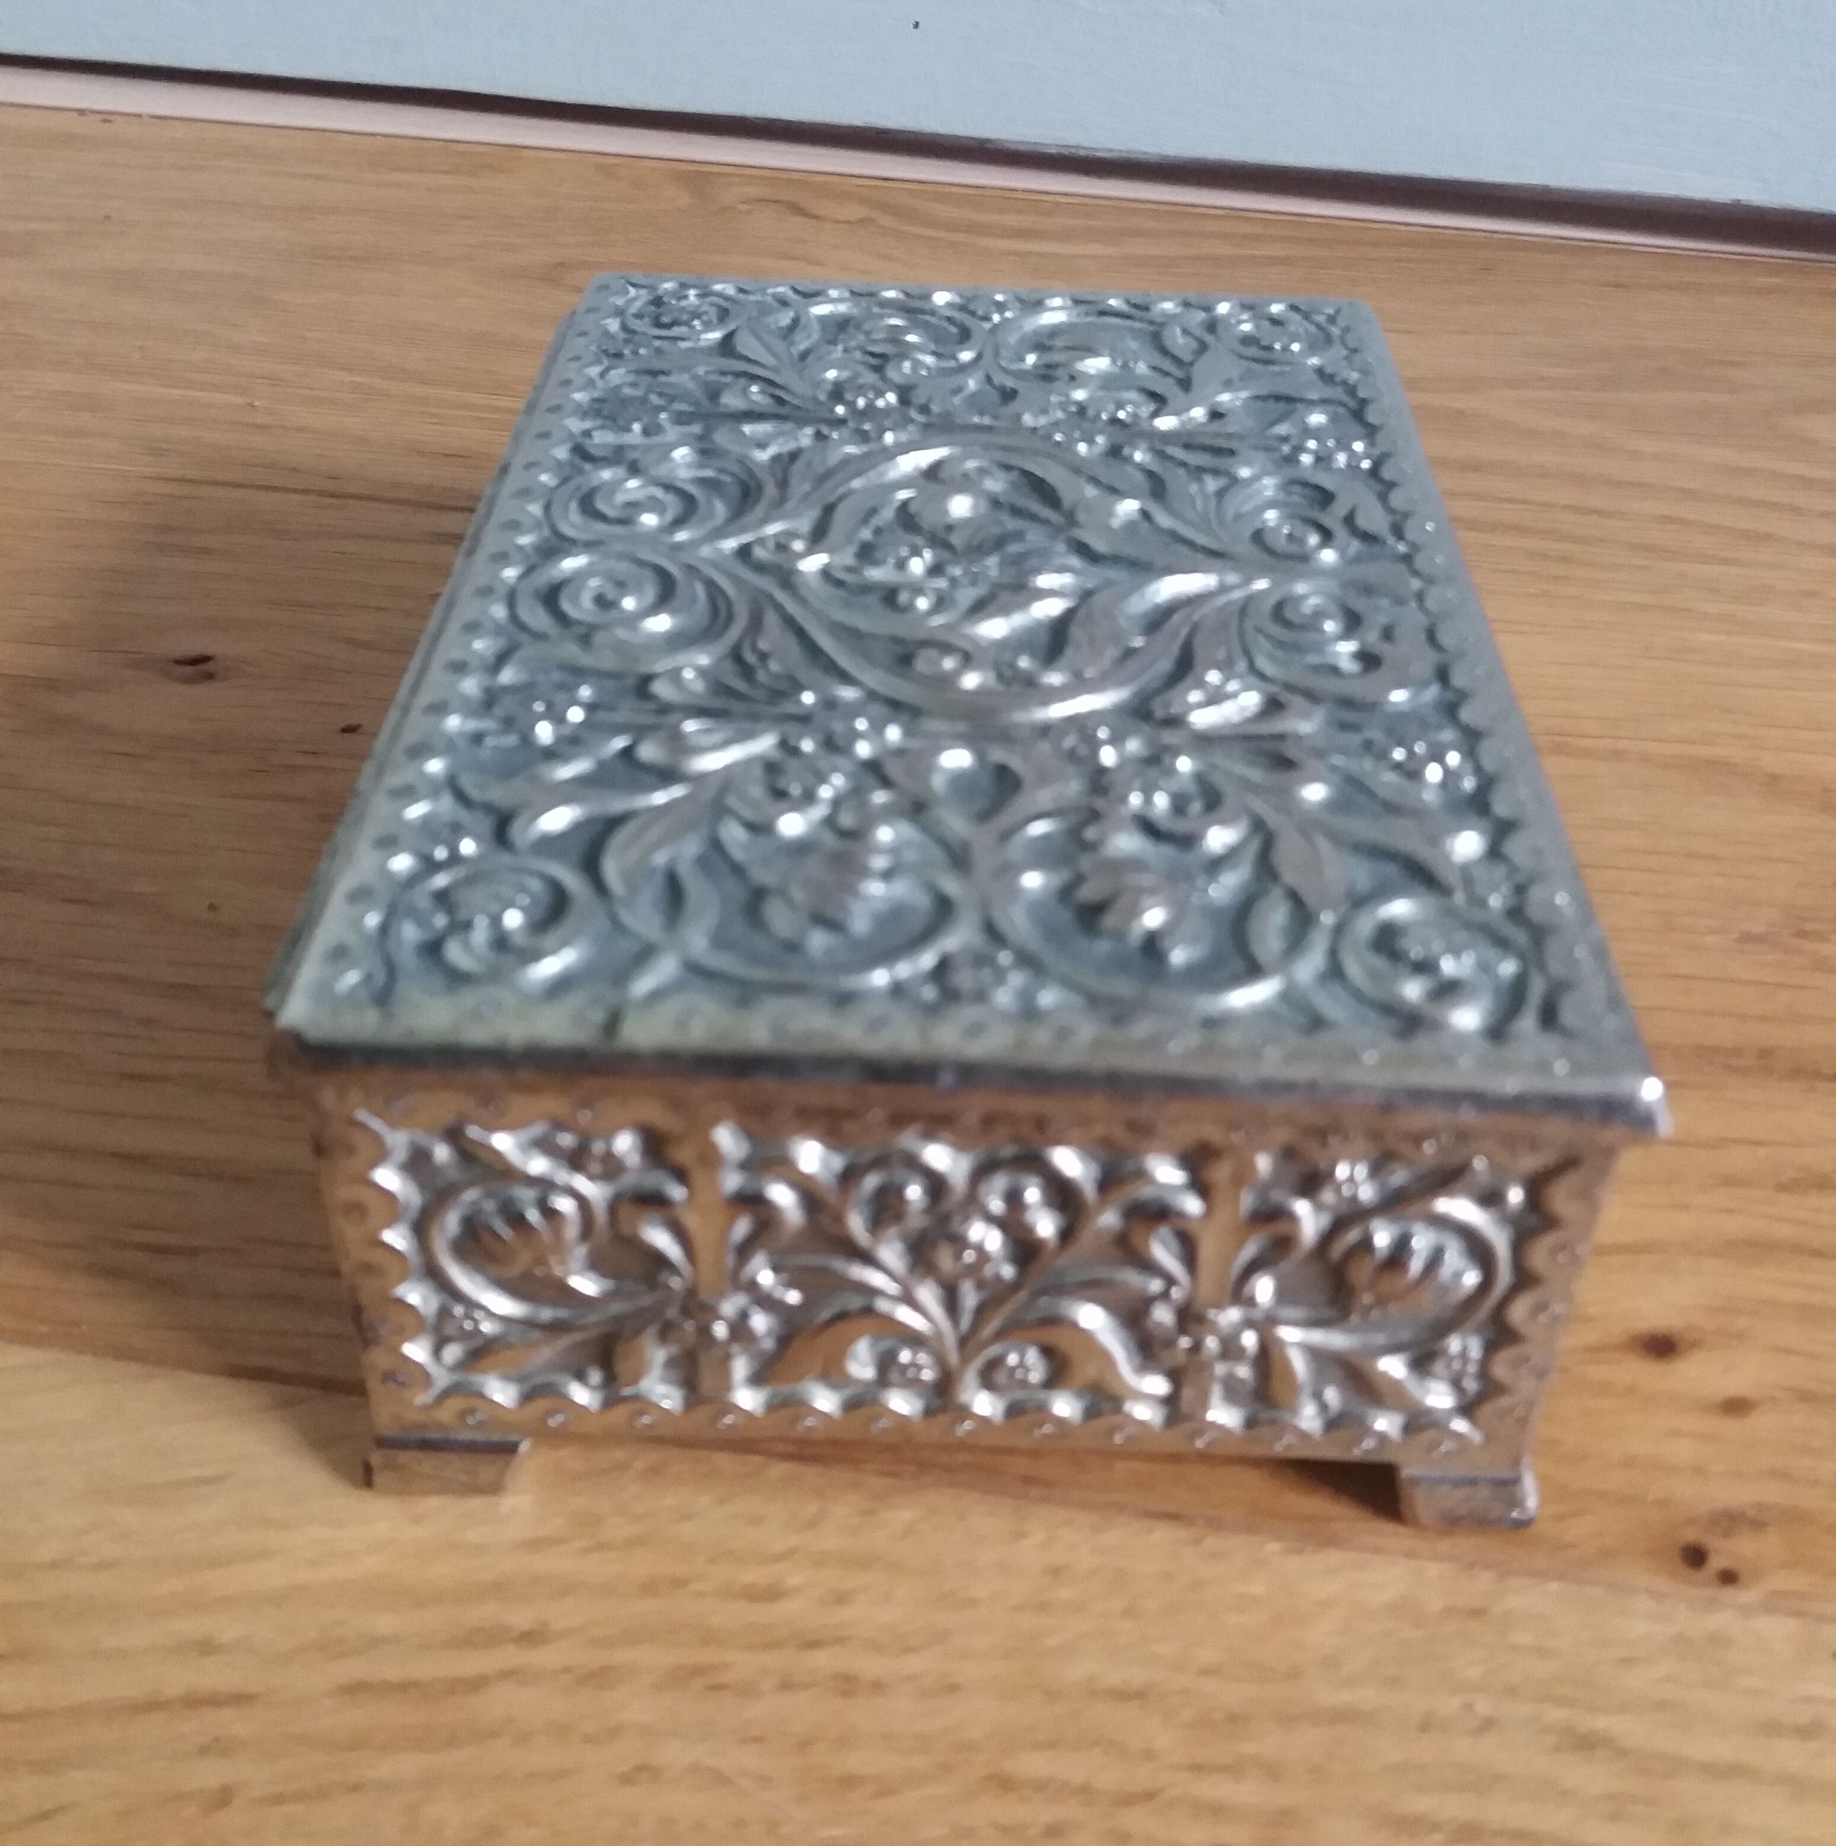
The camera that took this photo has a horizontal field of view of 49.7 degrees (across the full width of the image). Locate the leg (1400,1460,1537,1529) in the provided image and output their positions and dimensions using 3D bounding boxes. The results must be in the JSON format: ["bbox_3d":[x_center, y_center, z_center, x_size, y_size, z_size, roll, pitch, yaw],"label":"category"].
[{"bbox_3d":[0.053,0.051,0.195,0.014,0.008,0.014,2,40,1],"label":"leg"}]

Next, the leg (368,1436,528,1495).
[{"bbox_3d":[-0.045,0.048,0.196,0.015,0.008,0.014,2,40,1],"label":"leg"}]

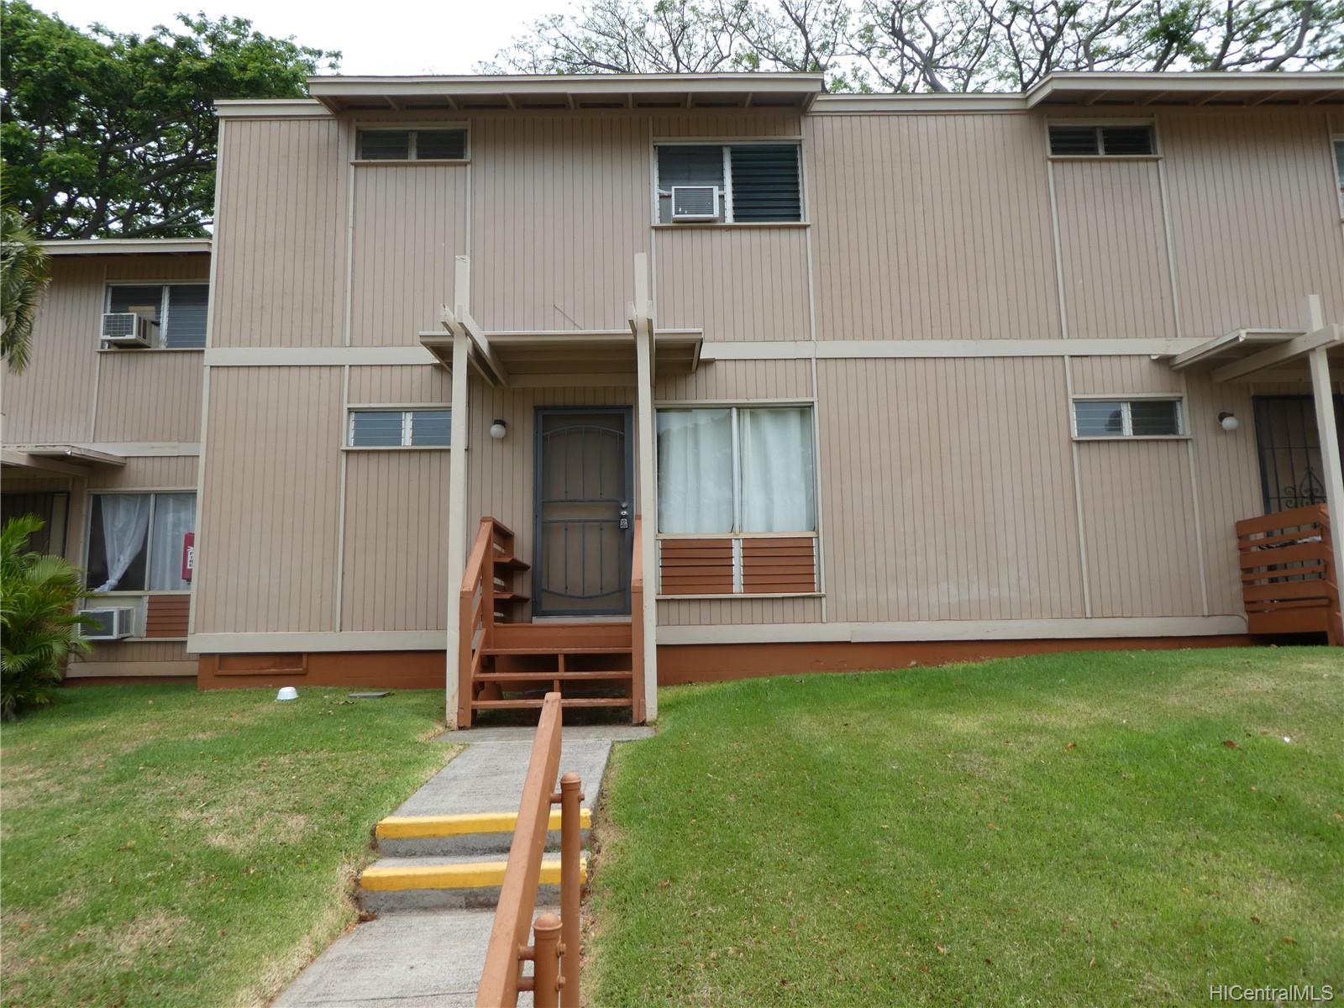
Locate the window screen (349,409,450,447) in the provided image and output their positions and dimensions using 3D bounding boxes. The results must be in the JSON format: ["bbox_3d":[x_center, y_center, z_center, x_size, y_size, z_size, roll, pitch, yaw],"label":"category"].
[{"bbox_3d":[-2.646,-0.755,9.360,1.173,0.398,0.100,-1,-8,-1],"label":"window screen"}]

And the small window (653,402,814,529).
[{"bbox_3d":[0.648,-0.351,9.359,1.601,1.293,0.100,-1,-8,-1],"label":"small window"}]

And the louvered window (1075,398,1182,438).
[{"bbox_3d":[4.644,-0.874,9.505,1.143,0.405,0.100,-1,-8,-1],"label":"louvered window"}]

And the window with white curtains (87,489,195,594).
[{"bbox_3d":[-6.864,0.496,12.156,1.550,1.320,0.100,-1,-8,-1],"label":"window with white curtains"}]

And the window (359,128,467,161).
[{"bbox_3d":[-2.711,-3.751,9.718,1.142,0.386,0.100,-1,-8,-1],"label":"window"}]

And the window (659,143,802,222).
[{"bbox_3d":[0.606,-3.359,9.794,1.555,0.901,0.100,-1,-8,-1],"label":"window"}]

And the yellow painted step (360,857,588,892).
[{"bbox_3d":[-0.835,1.597,4.014,0.948,0.073,0.150,-1,-8,-1],"label":"yellow painted step"}]

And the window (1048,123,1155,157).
[{"bbox_3d":[4.582,-3.870,9.938,1.161,0.383,0.100,-1,-8,-1],"label":"window"}]

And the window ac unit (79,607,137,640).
[{"bbox_3d":[-7.185,1.534,11.879,0.480,0.374,0.480,-1,-8,-1],"label":"window ac unit"}]

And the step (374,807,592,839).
[{"bbox_3d":[-0.853,1.481,4.318,0.969,0.059,0.160,-1,-8,-1],"label":"step"}]

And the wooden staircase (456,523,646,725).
[{"bbox_3d":[-0.926,0.968,8.070,1.389,1.680,2.080,-1,-8,-1],"label":"wooden staircase"}]

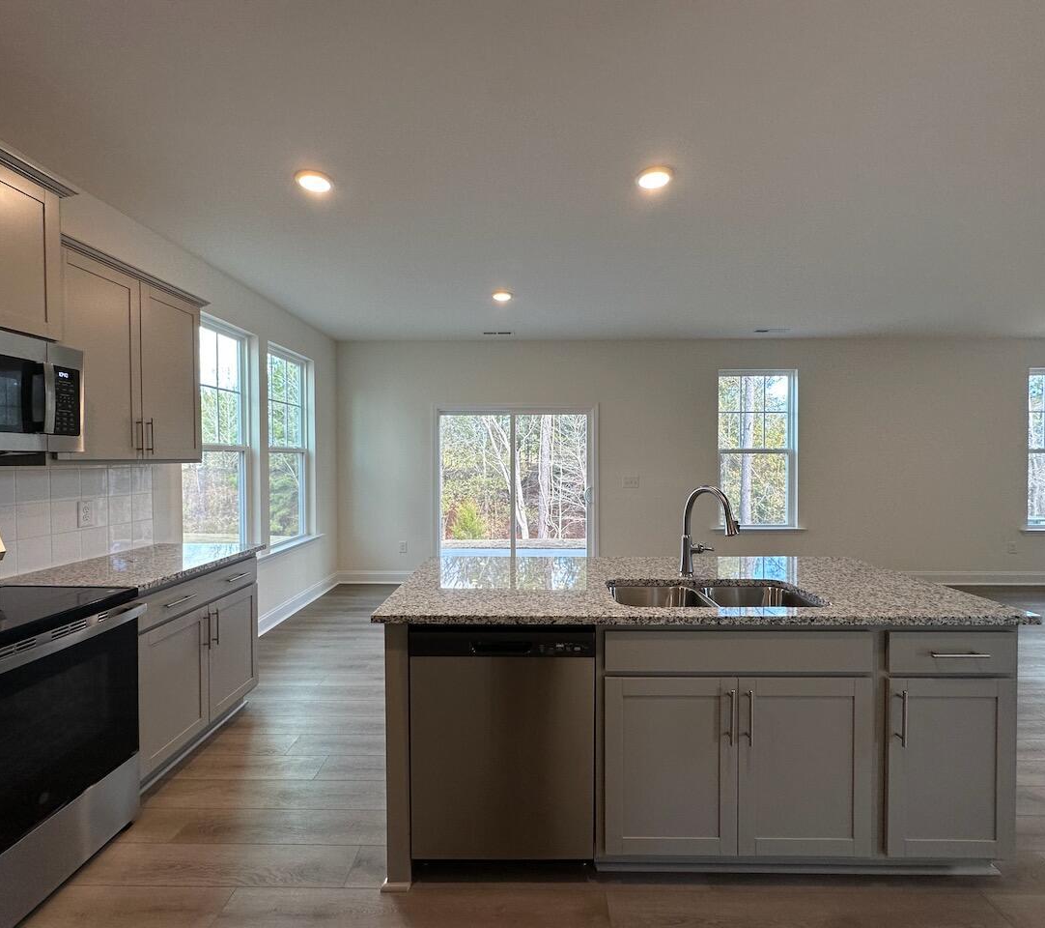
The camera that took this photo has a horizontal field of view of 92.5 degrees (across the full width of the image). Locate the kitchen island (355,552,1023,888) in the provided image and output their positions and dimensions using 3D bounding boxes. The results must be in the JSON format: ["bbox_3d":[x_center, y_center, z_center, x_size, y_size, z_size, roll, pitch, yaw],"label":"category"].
[{"bbox_3d":[0.595,0.941,2.071,2.132,0.920,0.930,0,1,1],"label":"kitchen island"}]

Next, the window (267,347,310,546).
[{"bbox_3d":[-2.162,-0.138,4.616,0.110,1.765,0.880,0,1,1],"label":"window"}]

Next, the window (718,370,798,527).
[{"bbox_3d":[2.613,-0.167,5.593,0.875,1.755,0.110,0,1,1],"label":"window"}]

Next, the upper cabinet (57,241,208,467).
[{"bbox_3d":[-1.988,-0.460,2.407,0.325,0.920,0.890,0,1,1],"label":"upper cabinet"}]

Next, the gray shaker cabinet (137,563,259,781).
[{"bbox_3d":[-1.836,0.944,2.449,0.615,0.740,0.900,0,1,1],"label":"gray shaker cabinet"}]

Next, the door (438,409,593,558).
[{"bbox_3d":[-0.072,0.357,5.643,1.770,1.990,0.120,0,1,1],"label":"door"}]

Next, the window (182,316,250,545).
[{"bbox_3d":[-2.184,-0.123,3.584,0.110,1.765,0.895,0,1,1],"label":"window"}]

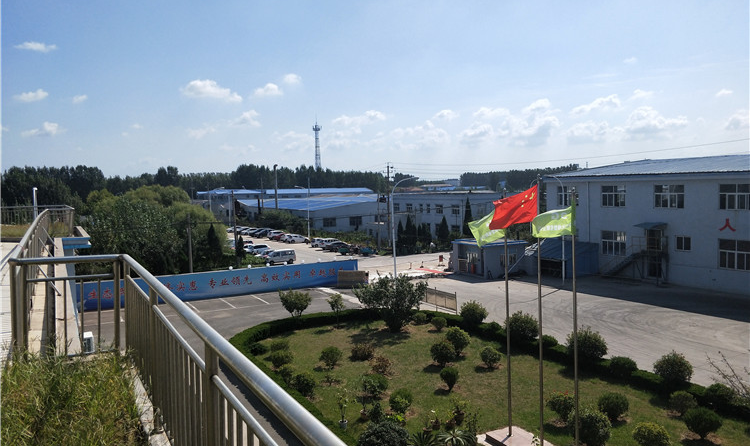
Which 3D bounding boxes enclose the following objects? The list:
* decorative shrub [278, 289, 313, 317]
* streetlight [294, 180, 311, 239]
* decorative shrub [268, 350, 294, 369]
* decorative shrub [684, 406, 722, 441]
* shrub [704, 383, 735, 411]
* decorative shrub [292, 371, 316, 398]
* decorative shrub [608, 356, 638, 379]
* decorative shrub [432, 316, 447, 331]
[{"bbox_3d":[-5.447,5.795,37.326,2.200,2.300,2.200,-1,4,0],"label":"decorative shrub"},{"bbox_3d":[-14.000,-2.450,104.300,2.900,10.900,0.400,-1,4,0],"label":"streetlight"},{"bbox_3d":[-4.941,7.209,28.716,1.203,0.821,1.203,-2,4,0],"label":"decorative shrub"},{"bbox_3d":[11.758,7.204,19.424,1.270,1.120,1.270,-1,4,0],"label":"decorative shrub"},{"bbox_3d":[13.474,6.830,21.132,1.173,1.161,1.173,-1,4,0],"label":"shrub"},{"bbox_3d":[-3.221,7.332,24.559,1.057,1.057,1.057,-2,4,0],"label":"decorative shrub"},{"bbox_3d":[12.756,7.389,27.769,1.515,1.039,1.469,1,4,25],"label":"decorative shrub"},{"bbox_3d":[4.220,6.590,35.500,0.970,0.880,0.970,-1,4,0],"label":"decorative shrub"}]

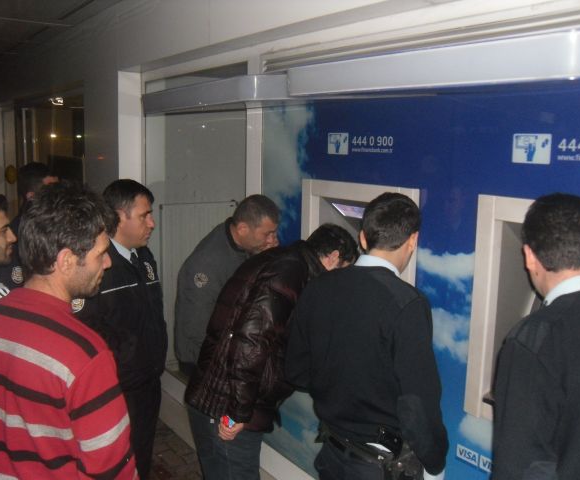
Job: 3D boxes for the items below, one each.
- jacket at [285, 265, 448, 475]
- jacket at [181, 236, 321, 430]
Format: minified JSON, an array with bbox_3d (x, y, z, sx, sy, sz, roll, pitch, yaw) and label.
[{"bbox_3d":[0.222,0.351,1.800,0.500,0.580,0.360,7,11,34],"label":"jacket"},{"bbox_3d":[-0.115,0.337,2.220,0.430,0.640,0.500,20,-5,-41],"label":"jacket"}]

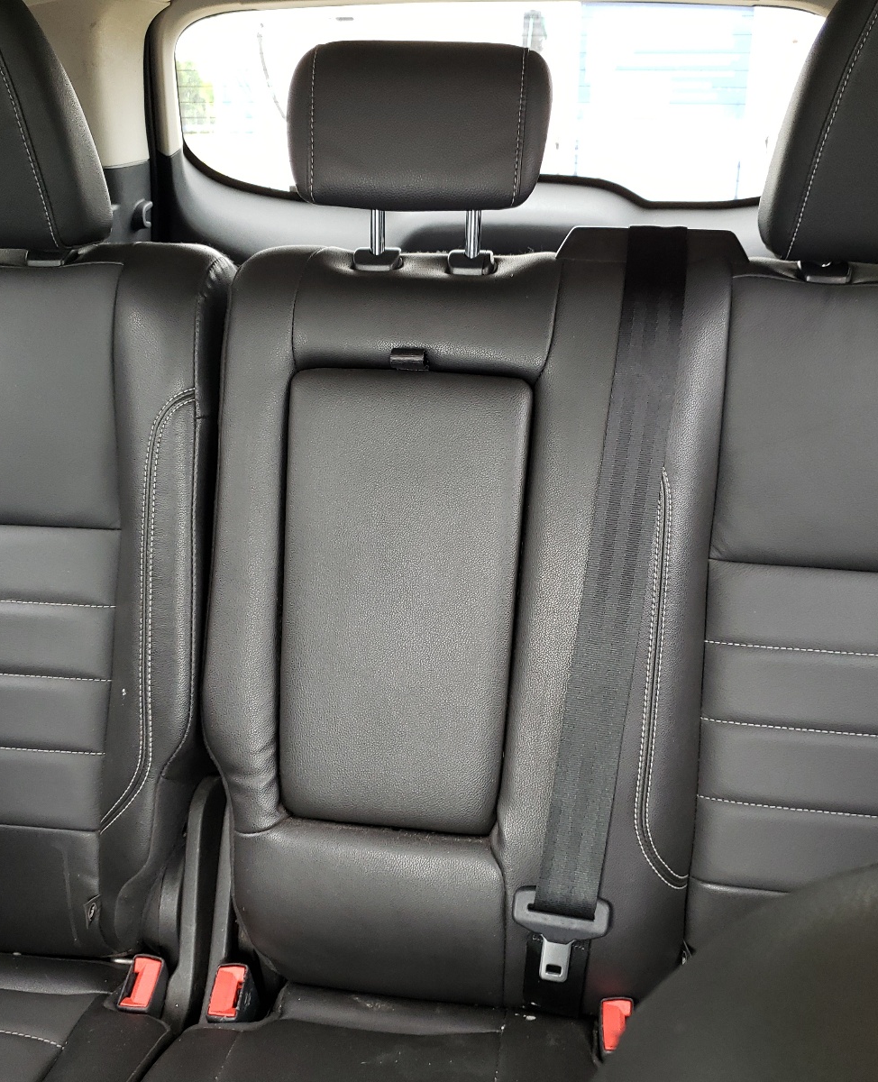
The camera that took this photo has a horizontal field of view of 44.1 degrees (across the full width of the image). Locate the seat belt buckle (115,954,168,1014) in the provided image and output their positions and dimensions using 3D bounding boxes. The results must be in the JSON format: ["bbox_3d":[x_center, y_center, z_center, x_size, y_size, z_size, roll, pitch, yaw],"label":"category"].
[{"bbox_3d":[-0.236,0.370,0.883,0.026,0.050,0.042,4,46,7],"label":"seat belt buckle"}]

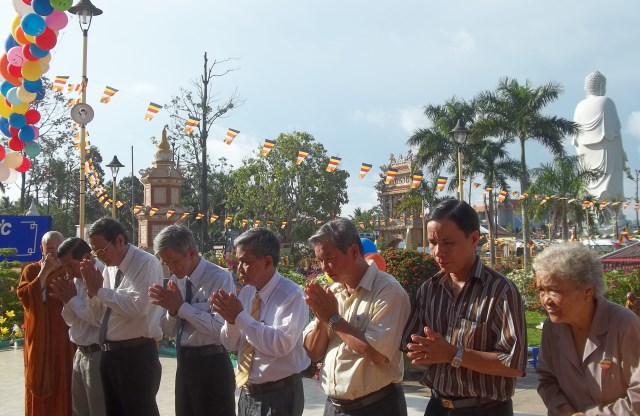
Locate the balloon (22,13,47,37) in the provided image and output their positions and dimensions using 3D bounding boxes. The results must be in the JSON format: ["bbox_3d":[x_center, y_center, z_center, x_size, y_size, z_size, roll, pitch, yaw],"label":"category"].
[{"bbox_3d":[-2.664,-1.705,6.200,0.234,0.224,0.234,0,-2,0],"label":"balloon"}]

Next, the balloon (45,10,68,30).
[{"bbox_3d":[-2.489,-1.765,6.300,0.218,0.218,0.218,0,-2,0],"label":"balloon"}]

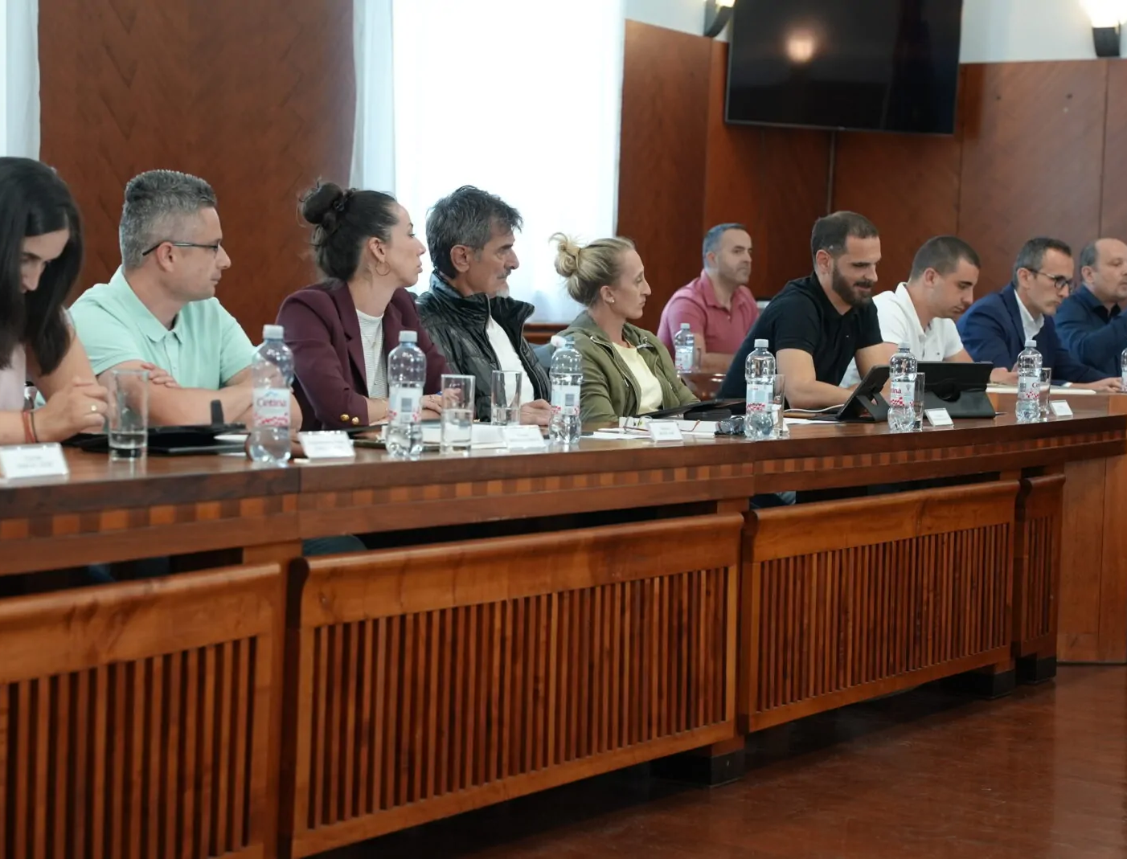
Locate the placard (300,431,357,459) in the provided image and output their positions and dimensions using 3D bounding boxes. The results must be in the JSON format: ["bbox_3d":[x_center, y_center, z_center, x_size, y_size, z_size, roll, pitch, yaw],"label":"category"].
[{"bbox_3d":[-0.405,0.027,4.270,0.100,0.048,0.042,-1,4,-44],"label":"placard"}]

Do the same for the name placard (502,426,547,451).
[{"bbox_3d":[-0.074,0.017,4.780,0.042,0.047,0.100,4,4,43],"label":"name placard"}]

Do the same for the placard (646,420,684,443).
[{"bbox_3d":[0.205,0.004,5.185,0.038,0.044,0.126,3,3,30],"label":"placard"}]

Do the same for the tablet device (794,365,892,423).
[{"bbox_3d":[0.791,-0.096,6.689,0.210,0.140,0.240,3,3,23],"label":"tablet device"}]

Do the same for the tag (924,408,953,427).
[{"bbox_3d":[0.968,-0.028,6.470,0.040,0.045,0.100,4,3,36],"label":"tag"}]

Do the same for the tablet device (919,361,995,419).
[{"bbox_3d":[1.087,-0.108,7.000,0.255,0.150,0.110,1,13,-22],"label":"tablet device"}]

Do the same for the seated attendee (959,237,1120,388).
[{"bbox_3d":[1.560,0.030,8.300,0.750,1.310,0.520,4,3,32],"label":"seated attendee"}]

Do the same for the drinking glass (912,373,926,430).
[{"bbox_3d":[0.879,-0.069,6.320,0.060,0.147,0.060,4,3,31],"label":"drinking glass"}]

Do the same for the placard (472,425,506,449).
[{"bbox_3d":[-0.149,0.012,4.760,0.035,0.046,0.100,3,3,32],"label":"placard"}]

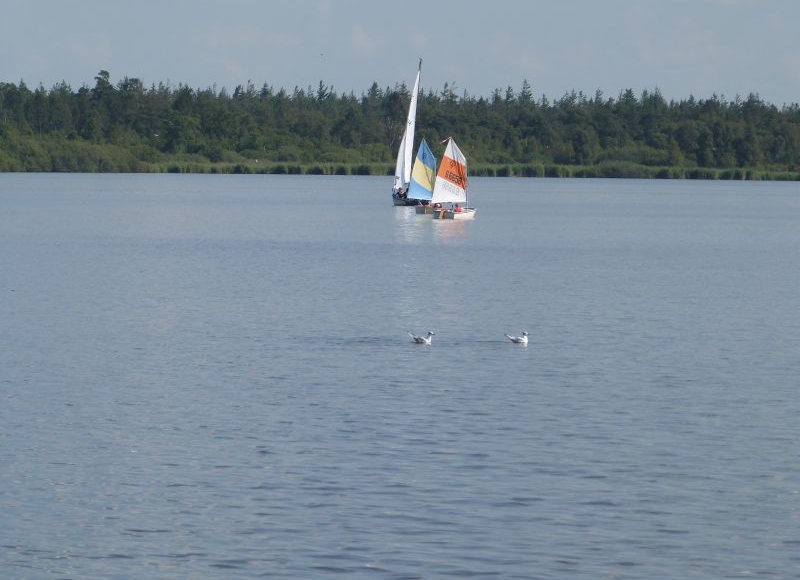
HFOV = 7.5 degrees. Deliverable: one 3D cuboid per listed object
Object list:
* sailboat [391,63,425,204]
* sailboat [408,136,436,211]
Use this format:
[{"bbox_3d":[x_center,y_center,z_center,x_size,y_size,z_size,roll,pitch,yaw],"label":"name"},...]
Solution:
[{"bbox_3d":[0.605,-8.281,322.000,2.150,7.750,6.400,0,1,8],"label":"sailboat"},{"bbox_3d":[1.413,-5.013,270.500,1.250,3.340,2.450,1,1,17],"label":"sailboat"}]

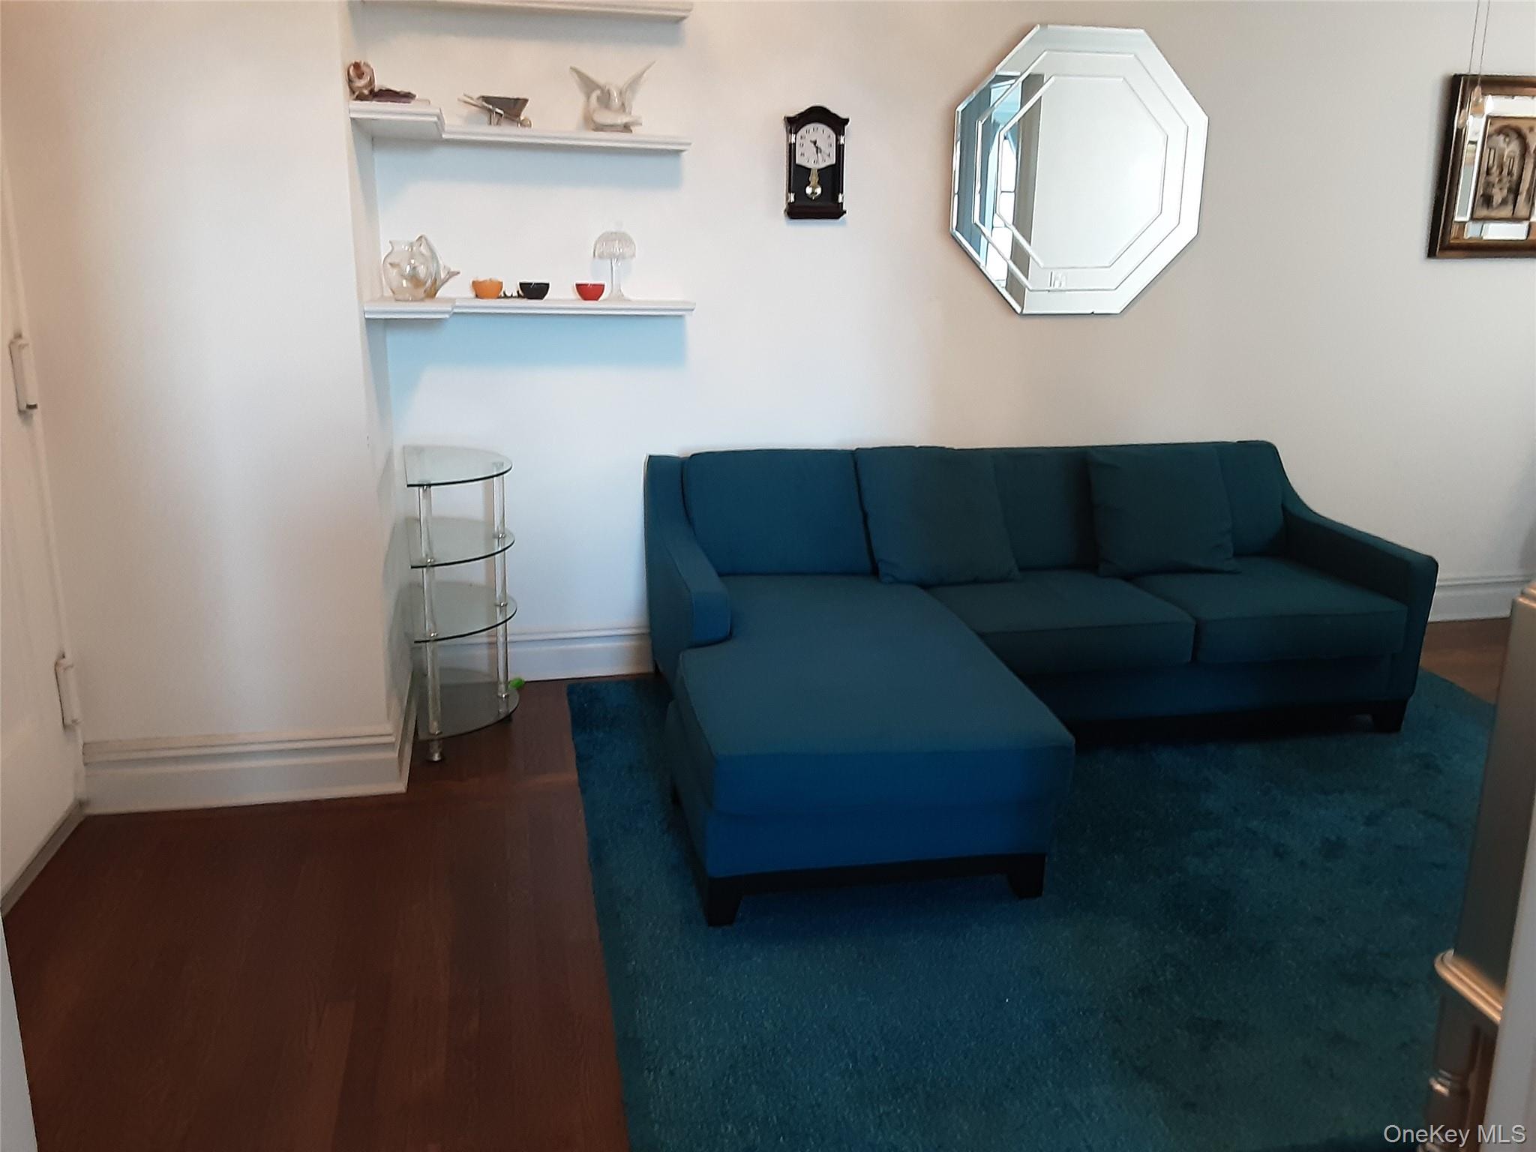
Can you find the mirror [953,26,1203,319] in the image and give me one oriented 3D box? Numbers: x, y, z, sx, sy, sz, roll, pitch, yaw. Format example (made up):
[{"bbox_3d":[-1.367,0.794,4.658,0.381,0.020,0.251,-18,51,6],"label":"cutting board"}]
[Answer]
[{"bbox_3d":[1.096,-1.396,4.324,0.945,0.955,0.025,-3,15,-14],"label":"mirror"}]

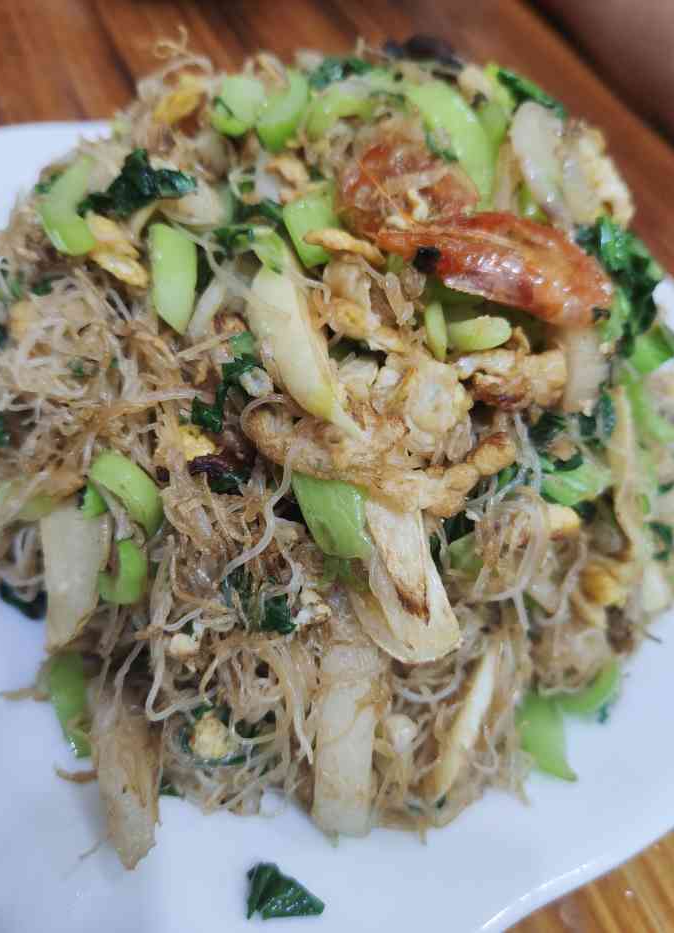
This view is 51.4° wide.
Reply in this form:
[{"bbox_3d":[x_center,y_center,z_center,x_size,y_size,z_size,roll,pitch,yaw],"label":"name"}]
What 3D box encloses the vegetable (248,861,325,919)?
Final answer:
[{"bbox_3d":[-0.012,0.101,0.167,0.018,0.006,0.010,17,61,10],"label":"vegetable"}]

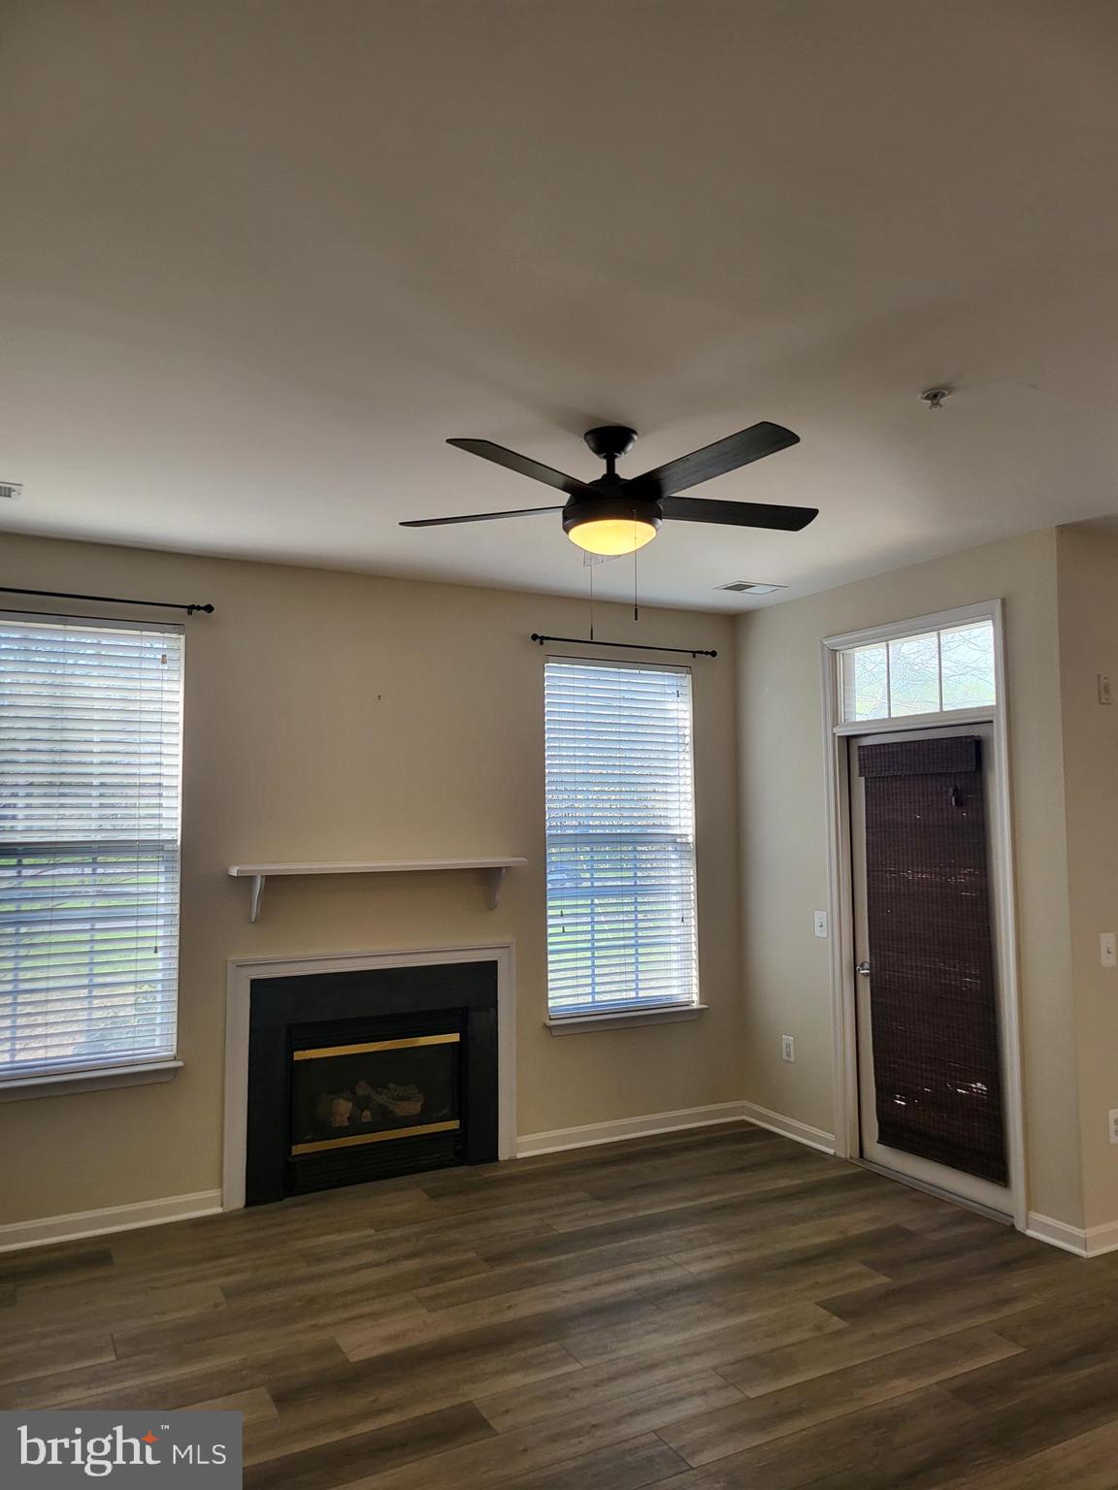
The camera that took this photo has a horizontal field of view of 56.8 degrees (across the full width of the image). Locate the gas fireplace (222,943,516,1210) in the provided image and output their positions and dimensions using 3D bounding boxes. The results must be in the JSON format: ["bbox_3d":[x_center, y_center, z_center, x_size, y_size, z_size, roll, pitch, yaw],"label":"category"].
[{"bbox_3d":[-0.831,1.453,4.704,1.355,1.027,0.150,2,-5,-28],"label":"gas fireplace"}]

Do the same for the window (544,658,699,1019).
[{"bbox_3d":[0.329,0.468,5.425,0.891,1.806,0.055,2,-5,-28],"label":"window"}]

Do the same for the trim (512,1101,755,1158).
[{"bbox_3d":[0.394,1.969,5.305,1.359,0.087,0.020,2,-5,-28],"label":"trim"}]

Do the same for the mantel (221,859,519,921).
[{"bbox_3d":[-0.780,0.651,4.682,1.359,0.251,0.175,2,-5,-28],"label":"mantel"}]

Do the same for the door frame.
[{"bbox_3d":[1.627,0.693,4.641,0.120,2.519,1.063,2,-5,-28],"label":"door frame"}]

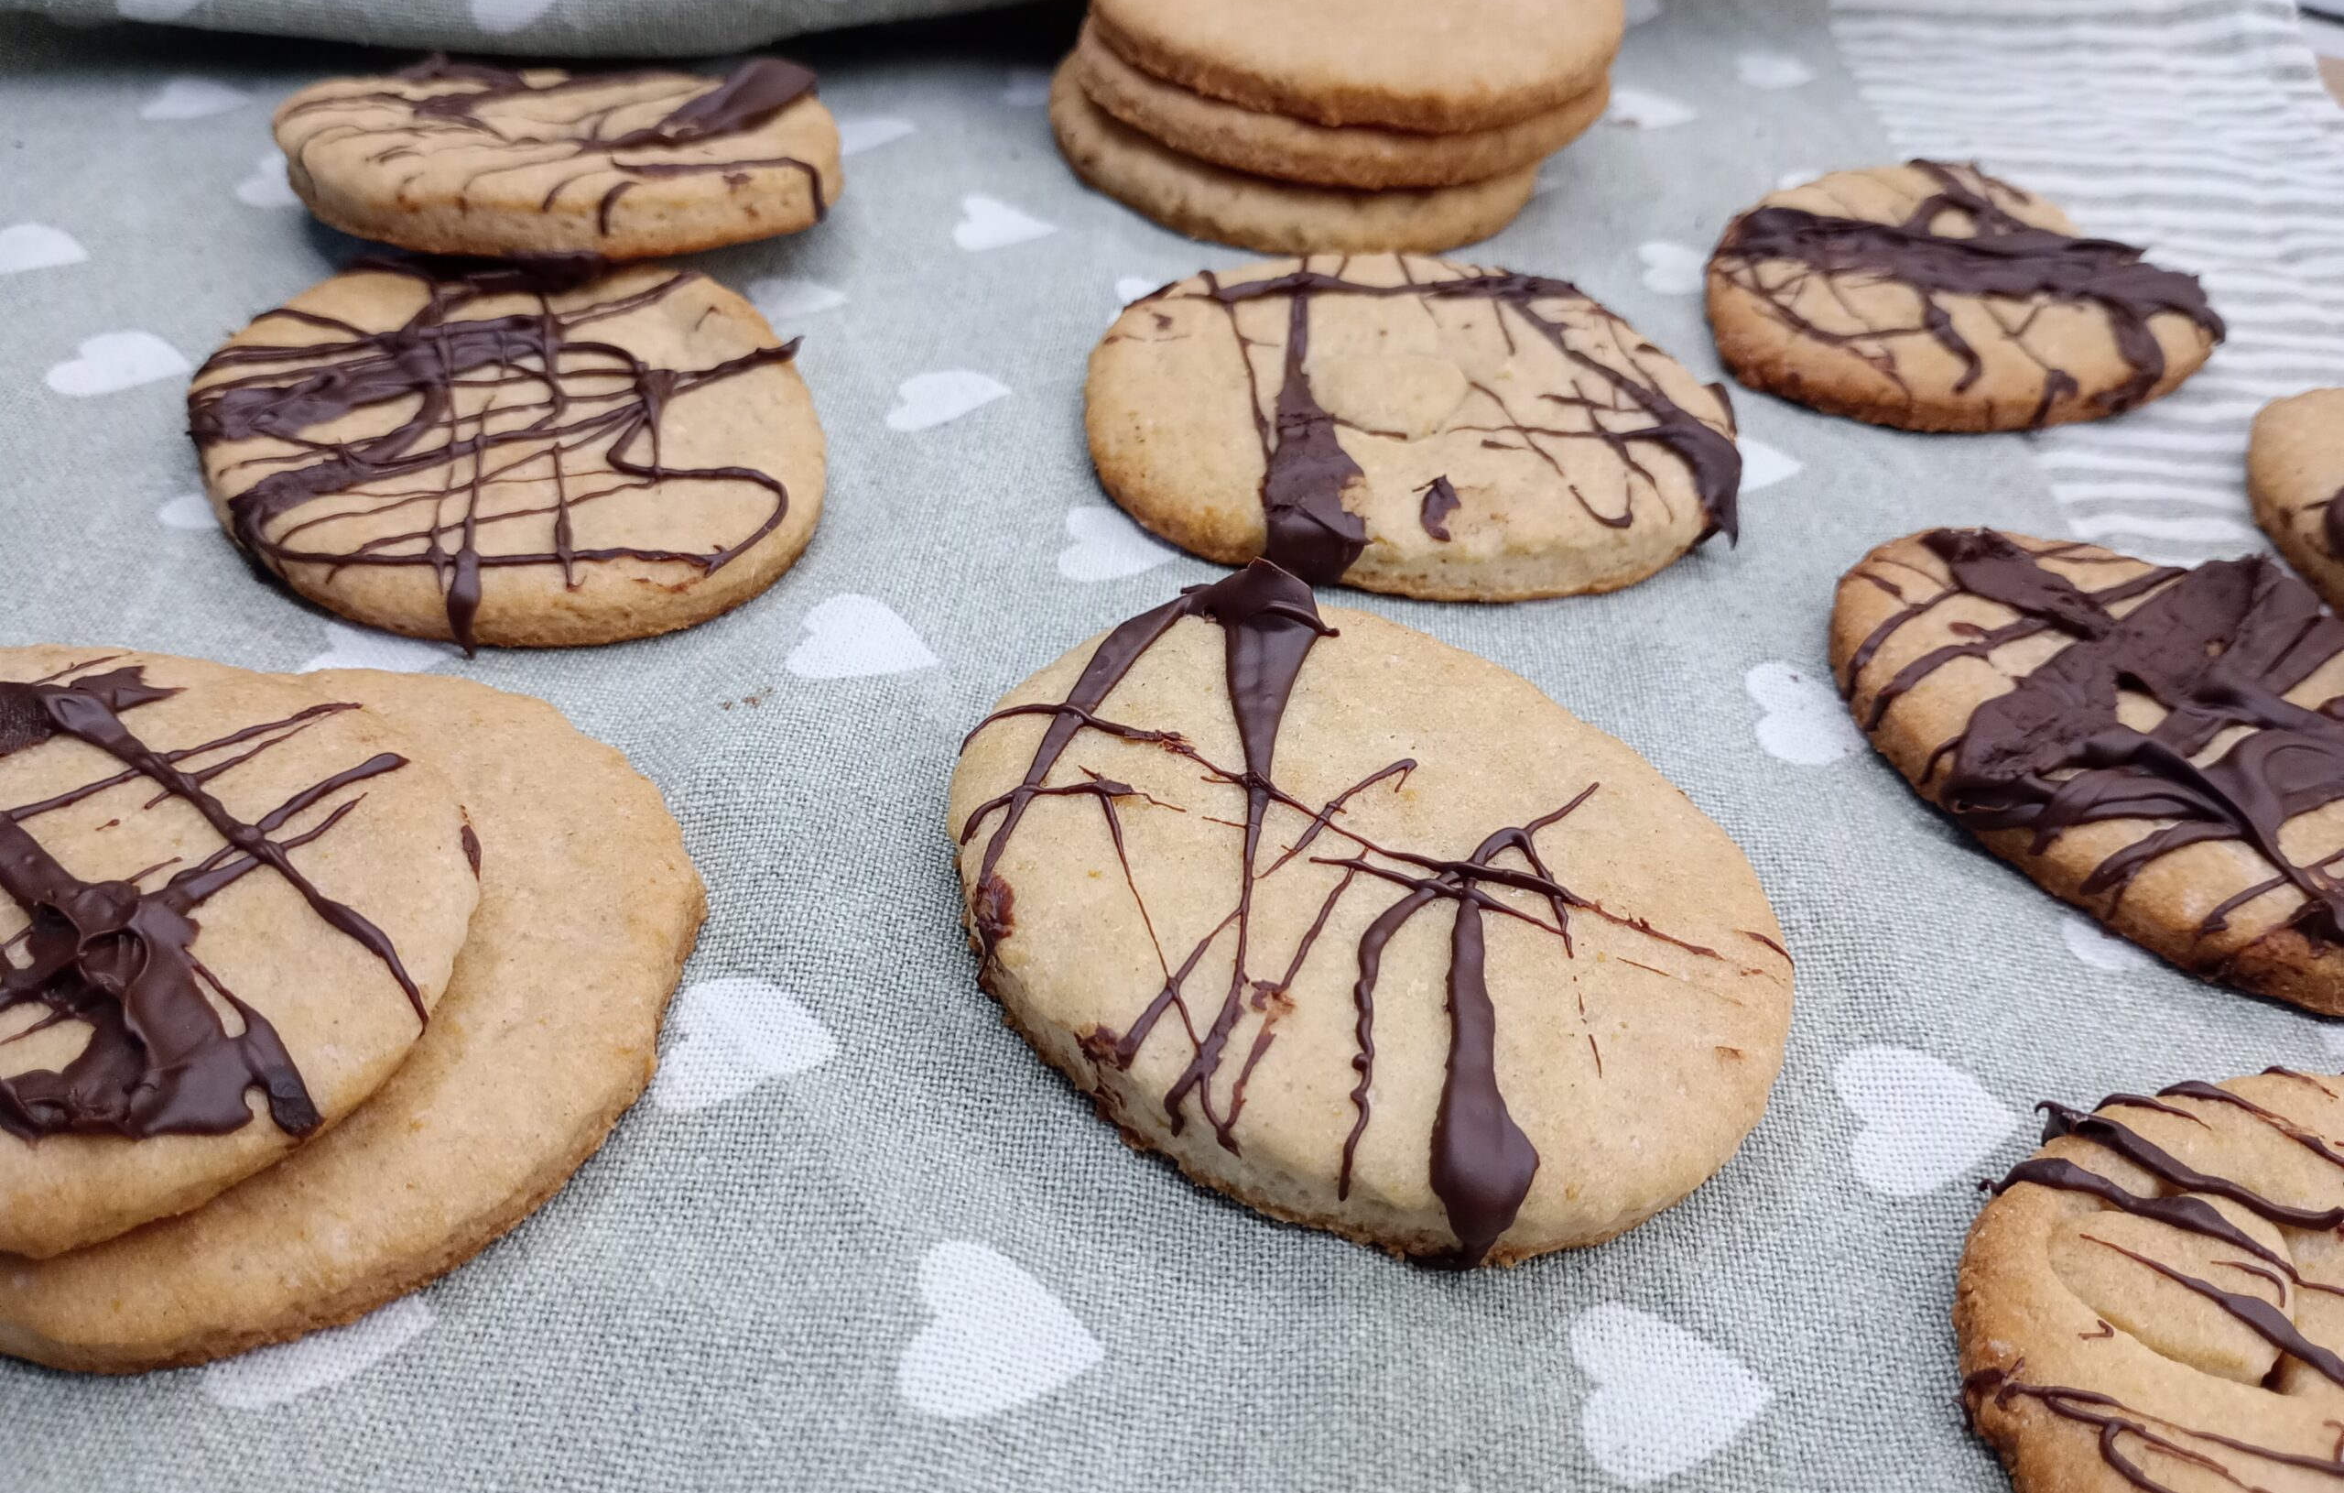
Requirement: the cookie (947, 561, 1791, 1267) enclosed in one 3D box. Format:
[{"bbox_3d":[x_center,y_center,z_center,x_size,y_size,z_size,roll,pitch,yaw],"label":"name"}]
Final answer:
[{"bbox_3d":[0.016,0.010,0.166,0.070,0.009,0.073,5,41,0],"label":"cookie"}]

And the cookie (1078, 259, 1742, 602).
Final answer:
[{"bbox_3d":[0.028,-0.041,0.227,0.076,0.008,0.069,9,41,5],"label":"cookie"}]

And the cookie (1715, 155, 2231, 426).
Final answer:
[{"bbox_3d":[0.106,-0.062,0.259,0.070,0.008,0.061,-23,48,-28],"label":"cookie"}]

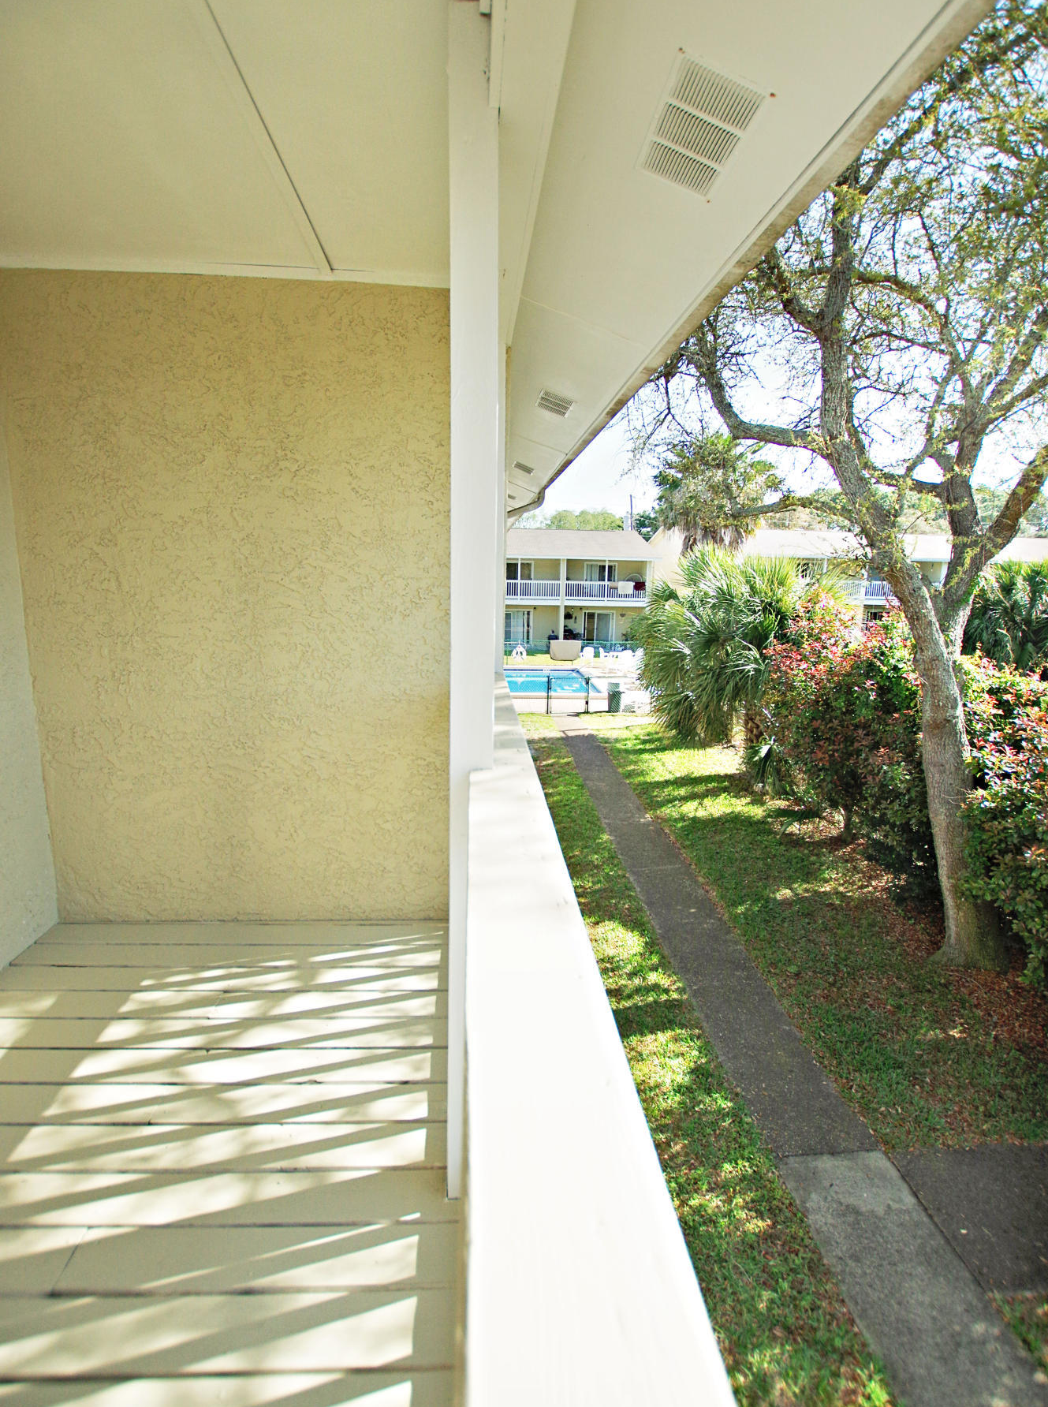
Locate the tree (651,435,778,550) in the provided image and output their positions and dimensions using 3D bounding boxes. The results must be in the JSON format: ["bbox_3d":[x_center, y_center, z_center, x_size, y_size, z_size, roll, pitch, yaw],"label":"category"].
[{"bbox_3d":[6.308,-4.549,22.176,4.100,8.480,4.100,4,12,15],"label":"tree"}]

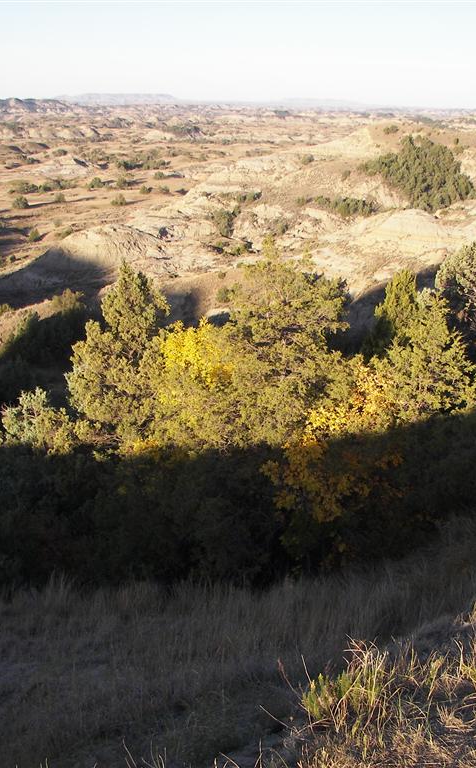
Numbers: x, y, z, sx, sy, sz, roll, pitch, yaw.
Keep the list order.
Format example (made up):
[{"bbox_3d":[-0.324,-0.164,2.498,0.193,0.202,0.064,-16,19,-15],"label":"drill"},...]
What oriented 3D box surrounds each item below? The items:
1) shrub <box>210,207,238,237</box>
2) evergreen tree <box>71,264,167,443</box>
[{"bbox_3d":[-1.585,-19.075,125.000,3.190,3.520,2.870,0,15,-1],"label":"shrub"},{"bbox_3d":[-3.030,-0.596,27.000,2.460,4.970,2.210,-1,15,-6],"label":"evergreen tree"}]

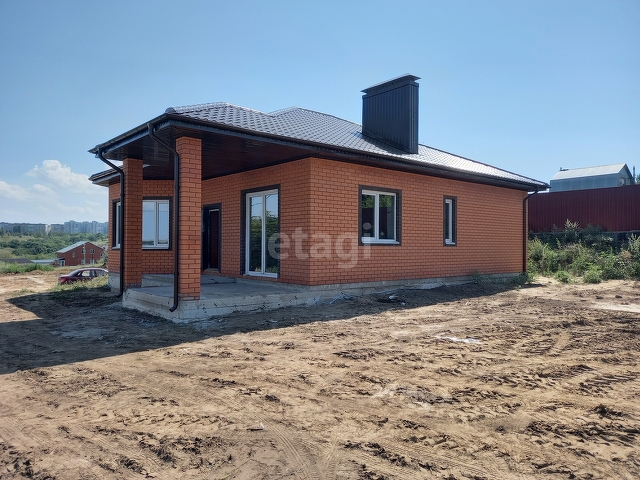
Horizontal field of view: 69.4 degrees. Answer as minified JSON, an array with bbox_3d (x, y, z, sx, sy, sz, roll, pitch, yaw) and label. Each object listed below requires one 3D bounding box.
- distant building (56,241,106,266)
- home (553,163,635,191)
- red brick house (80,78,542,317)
[{"bbox_3d":[-69.766,4.308,135.305,10.300,7.166,10.500,1,-1,-38],"label":"distant building"},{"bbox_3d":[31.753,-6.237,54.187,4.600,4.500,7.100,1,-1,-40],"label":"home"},{"bbox_3d":[-0.869,-1.778,18.405,15.920,7.040,12.770,1,0,-40],"label":"red brick house"}]

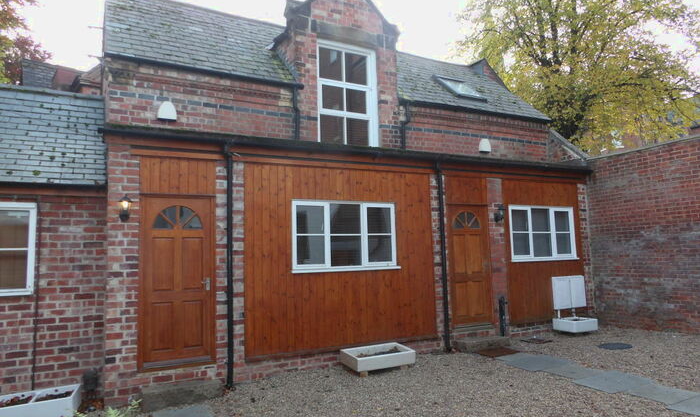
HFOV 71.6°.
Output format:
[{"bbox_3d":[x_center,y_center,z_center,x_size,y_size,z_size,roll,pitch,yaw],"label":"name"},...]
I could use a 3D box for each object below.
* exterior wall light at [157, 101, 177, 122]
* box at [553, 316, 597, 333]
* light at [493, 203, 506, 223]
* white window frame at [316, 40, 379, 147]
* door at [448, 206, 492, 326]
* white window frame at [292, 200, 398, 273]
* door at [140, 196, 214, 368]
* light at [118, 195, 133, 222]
[{"bbox_3d":[-2.623,-1.383,6.957,0.252,0.277,0.110,1,-6,-28],"label":"exterior wall light"},{"bbox_3d":[4.078,2.115,8.804,0.620,0.187,0.450,1,-6,-27],"label":"box"},{"bbox_3d":[2.641,0.073,8.489,0.154,0.325,0.190,1,-6,-28],"label":"light"},{"bbox_3d":[-0.034,-1.996,8.561,1.197,1.773,0.120,1,-6,-28],"label":"white window frame"},{"bbox_3d":[2.032,0.967,8.211,0.915,2.025,0.100,1,-6,-28],"label":"door"},{"bbox_3d":[-0.021,0.402,7.098,1.730,0.984,0.110,1,-6,-28],"label":"white window frame"},{"bbox_3d":[-2.105,0.878,5.967,0.908,2.050,0.100,1,-6,-28],"label":"door"},{"bbox_3d":[-2.605,-0.001,5.640,0.154,0.315,0.190,1,-6,-28],"label":"light"}]

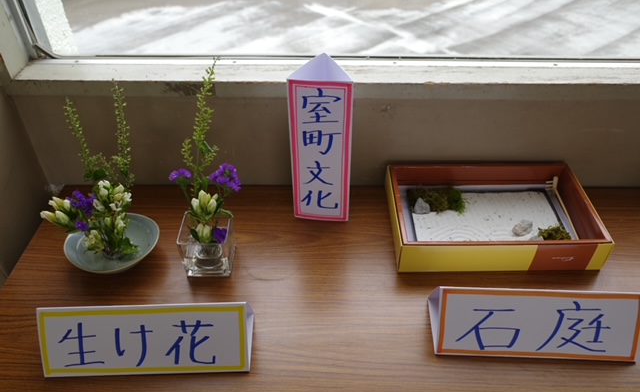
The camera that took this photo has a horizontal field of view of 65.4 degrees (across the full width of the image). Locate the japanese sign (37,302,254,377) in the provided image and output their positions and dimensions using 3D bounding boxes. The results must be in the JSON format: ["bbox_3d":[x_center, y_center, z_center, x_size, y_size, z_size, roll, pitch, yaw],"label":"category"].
[{"bbox_3d":[-0.179,0.136,0.521,0.210,0.065,0.075,-1,42,-1],"label":"japanese sign"}]

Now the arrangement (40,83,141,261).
[{"bbox_3d":[-0.259,-0.017,0.552,0.126,0.236,0.090,-1,42,0],"label":"arrangement"}]

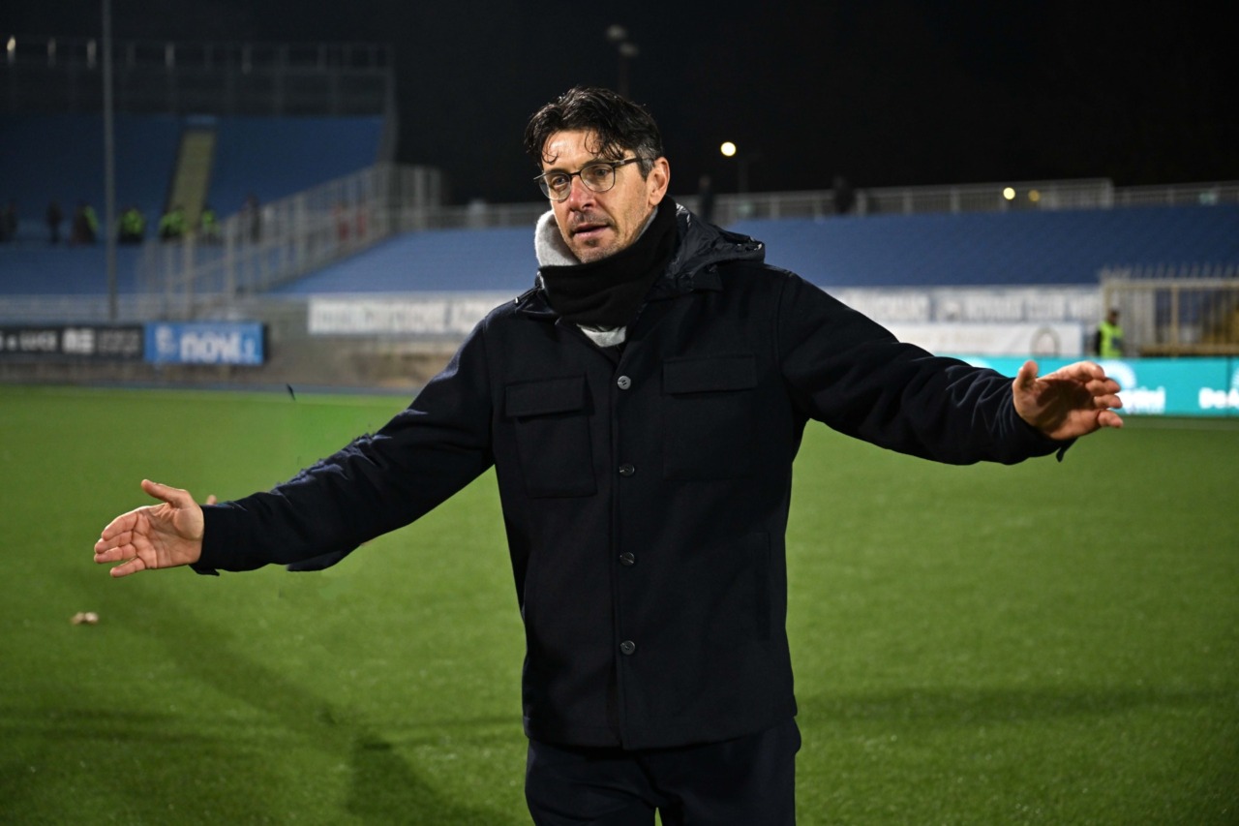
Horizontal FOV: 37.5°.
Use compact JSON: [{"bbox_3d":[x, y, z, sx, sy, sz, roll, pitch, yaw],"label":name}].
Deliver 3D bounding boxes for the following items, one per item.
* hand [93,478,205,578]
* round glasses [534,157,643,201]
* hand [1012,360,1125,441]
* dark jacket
[{"bbox_3d":[-0.620,0.153,2.420,0.165,0.120,0.075,-10,0,-29],"label":"hand"},{"bbox_3d":[-0.024,-0.333,2.558,0.138,0.045,0.138,-4,9,31],"label":"round glasses"},{"bbox_3d":[0.574,-0.015,2.340,0.155,0.105,0.085,-7,-5,36],"label":"hand"},{"bbox_3d":[0.032,0.077,2.536,1.130,0.760,0.460,1,3,13],"label":"dark jacket"}]

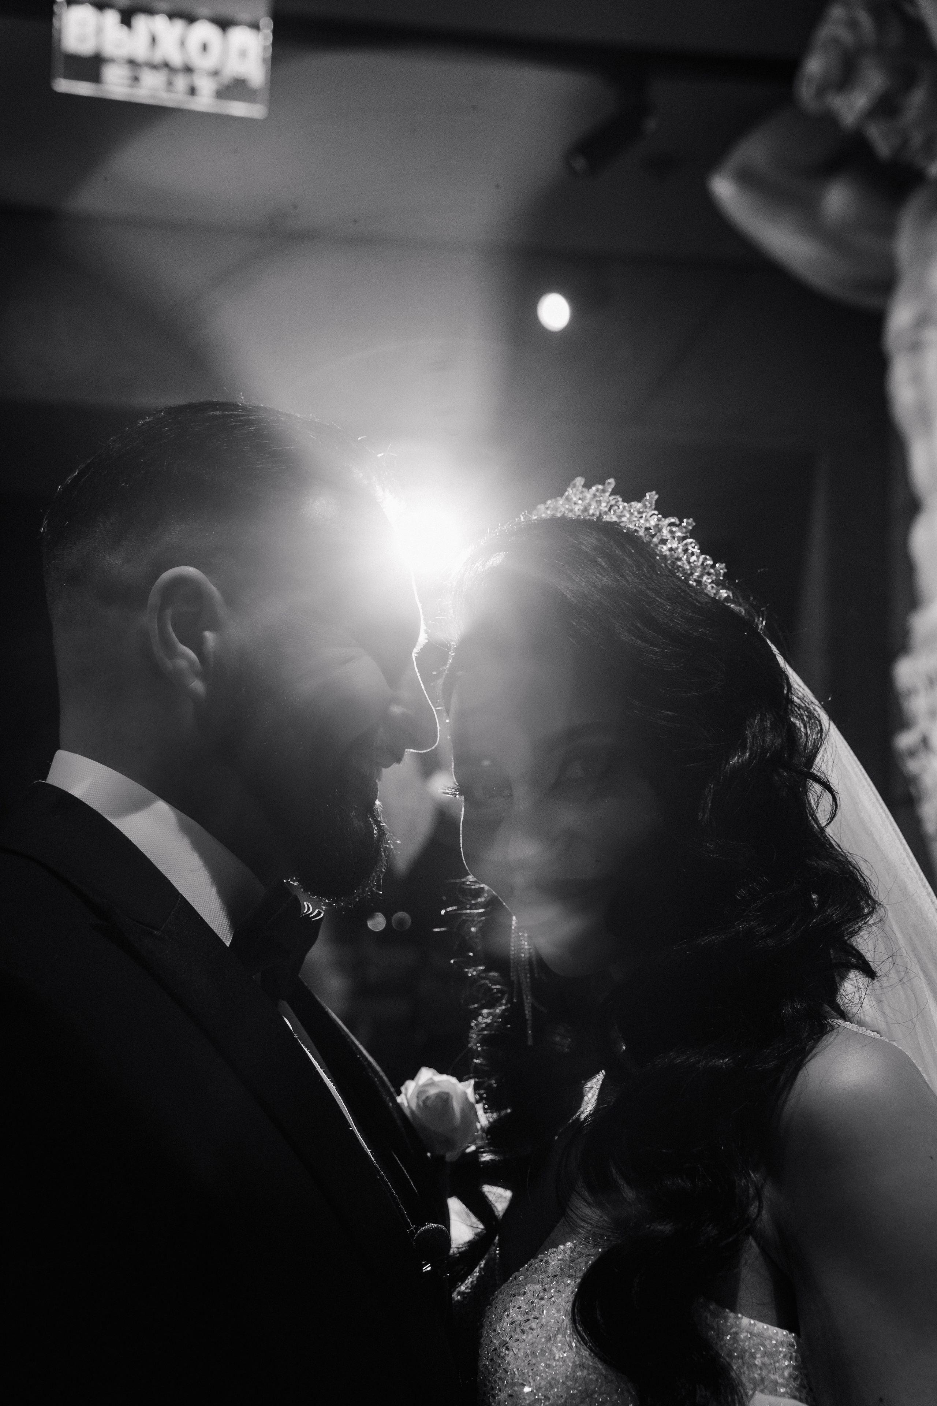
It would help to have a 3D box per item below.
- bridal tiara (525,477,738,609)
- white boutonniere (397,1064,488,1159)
[{"bbox_3d":[0.093,-0.091,1.040,0.145,0.080,0.070,-9,5,32],"label":"bridal tiara"},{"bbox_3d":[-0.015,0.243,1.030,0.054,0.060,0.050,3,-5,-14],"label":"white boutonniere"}]

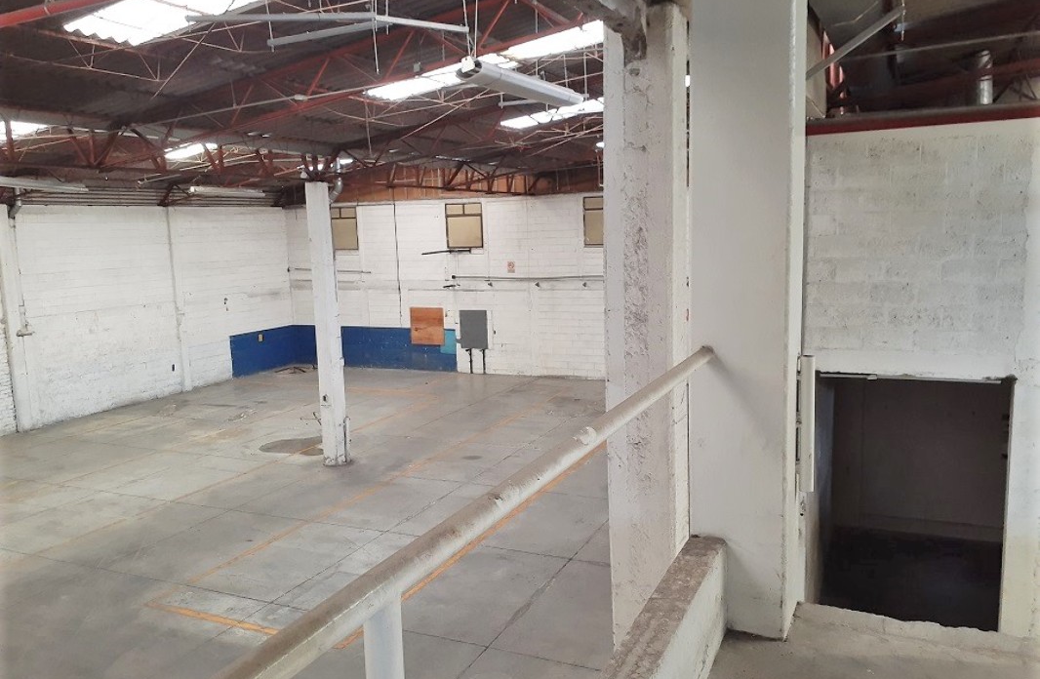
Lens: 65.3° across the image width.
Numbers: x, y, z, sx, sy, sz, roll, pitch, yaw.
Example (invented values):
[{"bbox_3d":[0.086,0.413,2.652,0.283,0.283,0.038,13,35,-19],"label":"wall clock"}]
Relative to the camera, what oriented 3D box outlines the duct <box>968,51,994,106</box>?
[{"bbox_3d":[5.978,-3.383,10.500,0.220,0.698,0.200,2,8,24],"label":"duct"}]

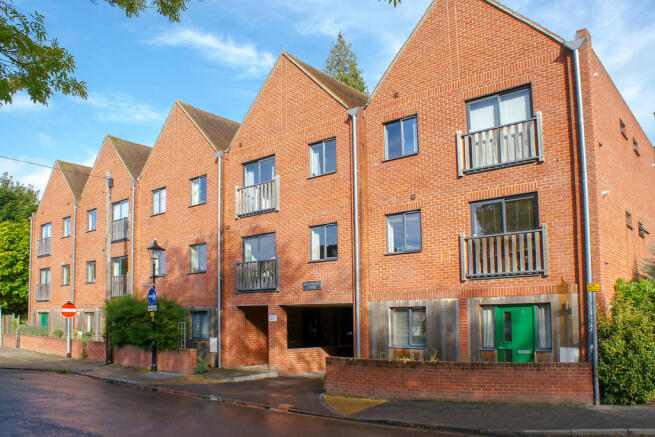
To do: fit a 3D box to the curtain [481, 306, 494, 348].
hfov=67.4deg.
[{"bbox_3d":[4.060,2.766,12.467,0.370,1.080,0.100,-9,-12,39],"label":"curtain"}]

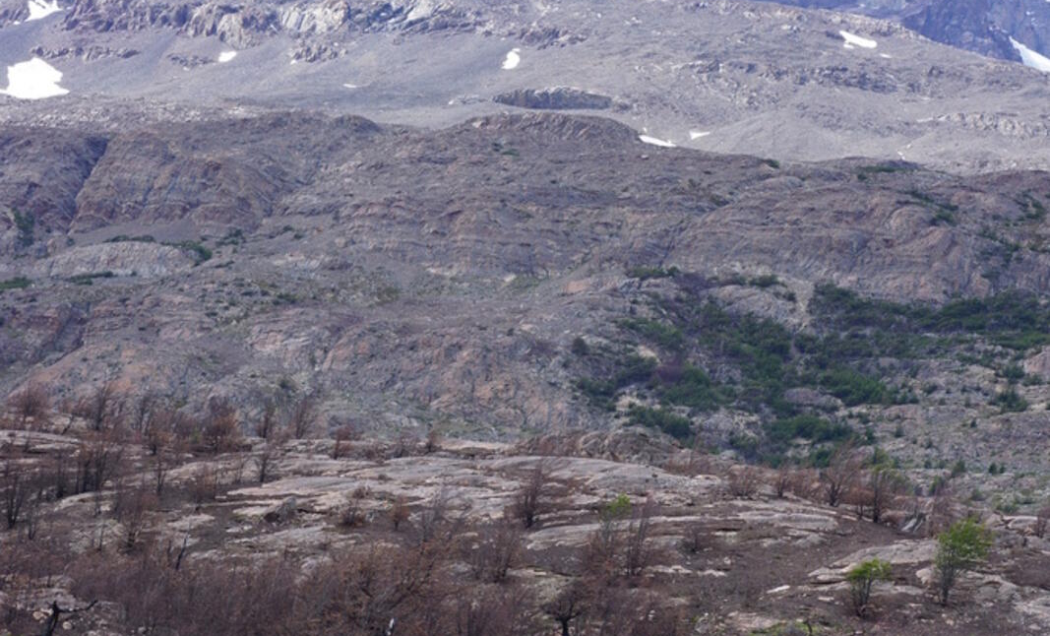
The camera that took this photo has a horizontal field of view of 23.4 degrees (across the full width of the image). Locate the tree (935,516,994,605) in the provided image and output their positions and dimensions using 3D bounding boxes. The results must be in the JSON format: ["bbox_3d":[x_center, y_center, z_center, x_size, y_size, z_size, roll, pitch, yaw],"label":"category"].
[{"bbox_3d":[14.552,8.025,84.000,1.954,2.974,1.900,0,-3,0],"label":"tree"}]

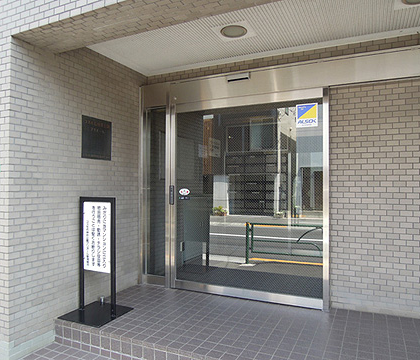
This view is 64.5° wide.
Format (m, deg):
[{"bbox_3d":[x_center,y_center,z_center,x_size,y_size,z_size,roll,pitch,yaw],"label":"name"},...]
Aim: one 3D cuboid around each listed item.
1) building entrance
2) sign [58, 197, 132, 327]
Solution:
[{"bbox_3d":[0.157,0.127,3.551,2.108,2.157,0.140,0,-1,24],"label":"building entrance"},{"bbox_3d":[-1.012,0.679,3.003,0.465,1.040,0.464,0,-1,24],"label":"sign"}]

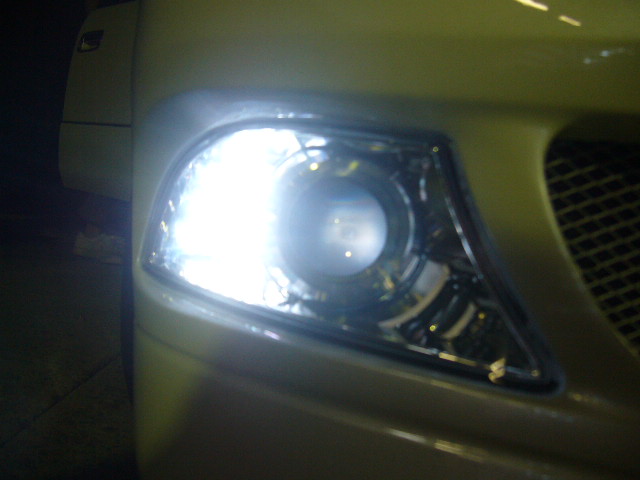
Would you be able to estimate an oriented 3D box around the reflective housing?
[{"bbox_3d":[0.028,0.010,0.560,0.330,0.205,0.170,1,10,-4],"label":"reflective housing"}]

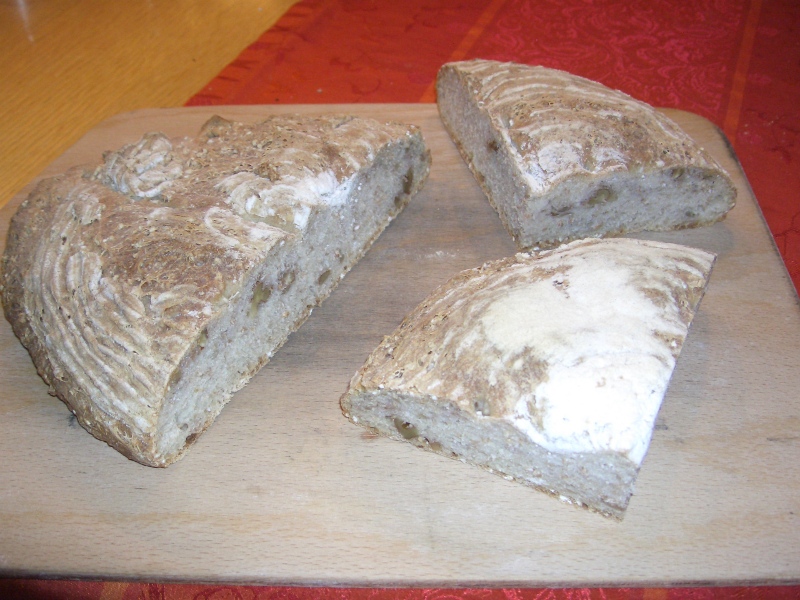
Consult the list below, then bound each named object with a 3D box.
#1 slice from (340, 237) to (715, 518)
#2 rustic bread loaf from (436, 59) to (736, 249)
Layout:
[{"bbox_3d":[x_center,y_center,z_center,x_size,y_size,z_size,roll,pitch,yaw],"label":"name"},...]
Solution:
[{"bbox_3d":[0.061,0.009,0.406,0.124,0.044,0.138,19,49,17],"label":"slice"},{"bbox_3d":[0.102,-0.099,0.508,0.122,0.048,0.138,-11,47,-10],"label":"rustic bread loaf"}]

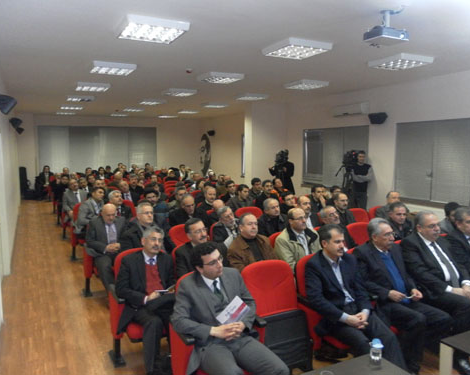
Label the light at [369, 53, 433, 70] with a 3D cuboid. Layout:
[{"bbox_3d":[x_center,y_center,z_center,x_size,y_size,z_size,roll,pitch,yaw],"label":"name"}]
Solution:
[{"bbox_3d":[2.561,-1.934,6.236,0.620,0.100,0.620,-3,6,-27],"label":"light"}]

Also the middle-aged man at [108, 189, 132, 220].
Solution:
[{"bbox_3d":[-1.643,0.686,5.813,0.550,1.260,0.780,-3,6,-27],"label":"middle-aged man"}]

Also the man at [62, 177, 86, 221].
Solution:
[{"bbox_3d":[-3.305,0.469,8.419,0.560,1.220,0.800,-3,6,-27],"label":"man"}]

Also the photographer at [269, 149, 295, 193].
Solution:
[{"bbox_3d":[1.191,0.013,9.853,0.620,1.800,0.500,-1,6,-7],"label":"photographer"}]

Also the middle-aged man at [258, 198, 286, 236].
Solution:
[{"bbox_3d":[0.600,0.763,5.259,0.560,1.200,0.820,-3,6,-27],"label":"middle-aged man"}]

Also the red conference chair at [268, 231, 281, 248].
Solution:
[{"bbox_3d":[0.720,1.013,4.573,0.580,0.950,0.630,-3,6,-27],"label":"red conference chair"}]

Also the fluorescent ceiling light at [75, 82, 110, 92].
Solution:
[{"bbox_3d":[-2.974,-2.079,8.454,0.620,0.080,0.620,-3,6,-27],"label":"fluorescent ceiling light"}]

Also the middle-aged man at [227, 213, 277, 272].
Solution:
[{"bbox_3d":[0.190,0.880,3.613,0.560,1.260,0.820,-3,6,-27],"label":"middle-aged man"}]

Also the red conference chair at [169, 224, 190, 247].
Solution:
[{"bbox_3d":[-0.506,0.967,5.073,0.580,0.950,0.580,-3,6,-27],"label":"red conference chair"}]

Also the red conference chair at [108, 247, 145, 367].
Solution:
[{"bbox_3d":[-0.778,1.063,3.647,0.620,0.930,0.740,-3,6,-27],"label":"red conference chair"}]

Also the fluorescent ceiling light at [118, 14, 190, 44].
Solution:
[{"bbox_3d":[-0.862,-1.601,4.141,0.610,0.075,0.610,-3,6,-27],"label":"fluorescent ceiling light"}]

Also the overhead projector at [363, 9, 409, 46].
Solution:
[{"bbox_3d":[1.494,-1.576,3.978,0.360,0.270,0.230,-3,6,-27],"label":"overhead projector"}]

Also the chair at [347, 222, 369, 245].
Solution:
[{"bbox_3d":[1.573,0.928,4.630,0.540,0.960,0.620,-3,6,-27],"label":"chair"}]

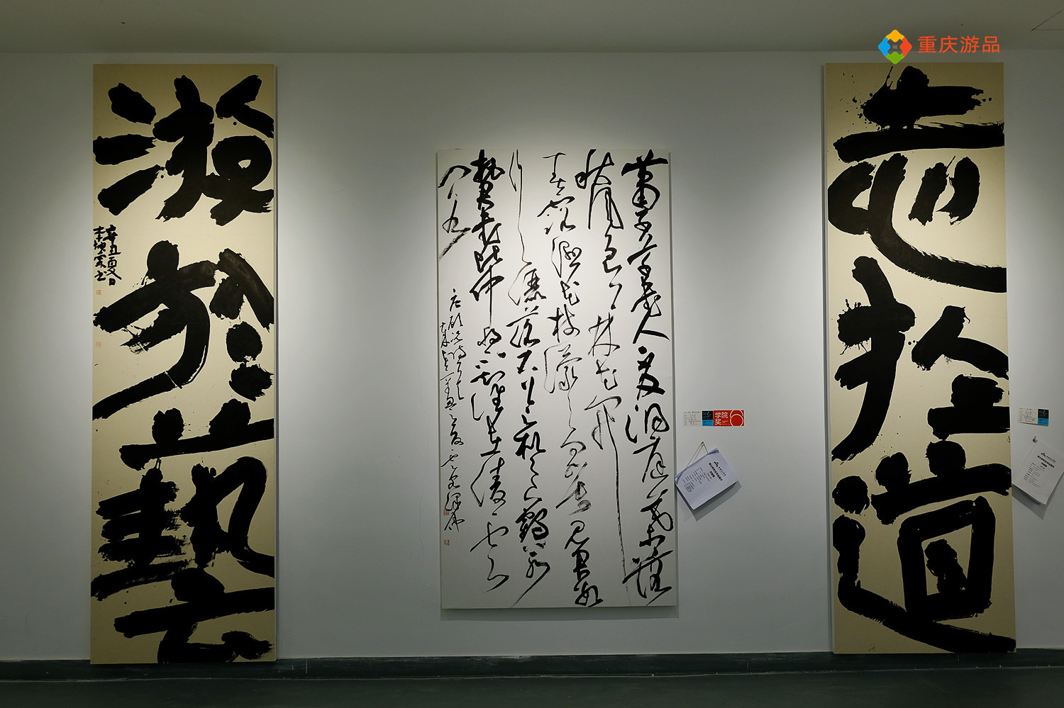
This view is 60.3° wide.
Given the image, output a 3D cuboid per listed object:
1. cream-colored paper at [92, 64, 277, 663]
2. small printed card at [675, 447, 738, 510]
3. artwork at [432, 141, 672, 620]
[{"bbox_3d":[-1.908,0.041,5.037,0.996,3.284,0.040,0,-1,-1],"label":"cream-colored paper"},{"bbox_3d":[0.960,0.695,5.048,0.295,0.210,0.020,-33,-7,-5],"label":"small printed card"},{"bbox_3d":[0.136,0.129,5.069,1.284,2.527,0.040,-1,-1,-1],"label":"artwork"}]

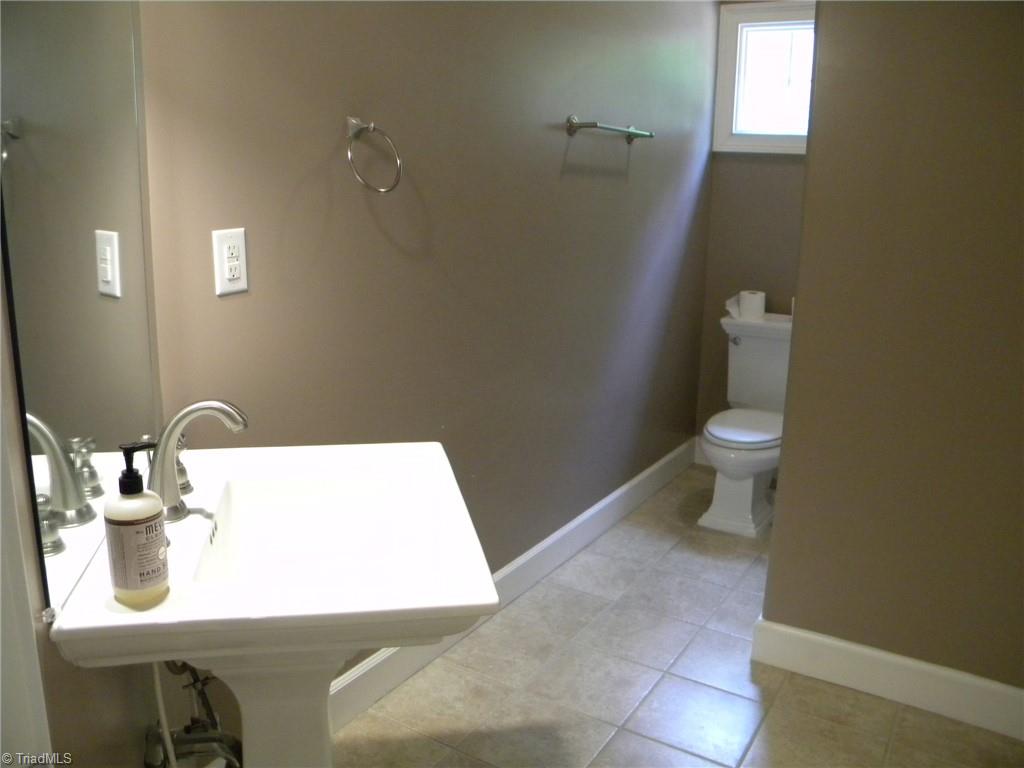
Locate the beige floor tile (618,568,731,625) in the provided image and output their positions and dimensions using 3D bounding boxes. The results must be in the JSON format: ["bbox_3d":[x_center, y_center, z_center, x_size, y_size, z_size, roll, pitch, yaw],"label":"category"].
[{"bbox_3d":[0.540,0.708,2.760,0.298,0.010,0.298,9,15,31],"label":"beige floor tile"}]

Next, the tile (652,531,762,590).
[{"bbox_3d":[0.699,0.653,3.002,0.298,0.010,0.298,9,15,31],"label":"tile"}]

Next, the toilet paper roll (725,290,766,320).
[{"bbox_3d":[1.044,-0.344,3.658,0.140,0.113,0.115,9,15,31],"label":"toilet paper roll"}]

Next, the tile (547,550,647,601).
[{"bbox_3d":[0.291,0.670,2.913,0.298,0.010,0.298,9,15,31],"label":"tile"}]

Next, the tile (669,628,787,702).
[{"bbox_3d":[0.631,0.801,2.363,0.298,0.010,0.298,9,15,31],"label":"tile"}]

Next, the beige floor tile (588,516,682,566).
[{"bbox_3d":[0.450,0.615,3.156,0.298,0.010,0.298,9,15,31],"label":"beige floor tile"}]

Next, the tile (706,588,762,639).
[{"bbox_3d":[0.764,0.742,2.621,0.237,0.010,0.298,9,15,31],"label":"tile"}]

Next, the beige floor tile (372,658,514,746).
[{"bbox_3d":[-0.184,0.835,2.185,0.298,0.010,0.298,9,15,31],"label":"beige floor tile"}]

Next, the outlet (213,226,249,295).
[{"bbox_3d":[-0.529,-0.230,1.556,0.008,0.118,0.073,9,15,31],"label":"outlet"}]

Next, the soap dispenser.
[{"bbox_3d":[-0.443,0.165,0.975,0.068,0.190,0.066,-1,13,-7],"label":"soap dispenser"}]

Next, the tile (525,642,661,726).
[{"bbox_3d":[0.224,0.818,2.274,0.298,0.010,0.298,9,15,31],"label":"tile"}]

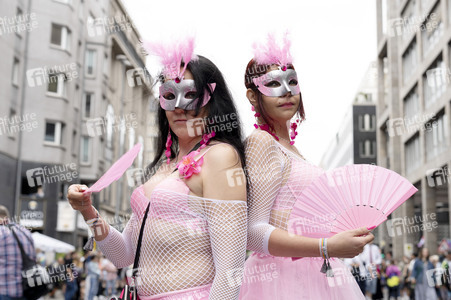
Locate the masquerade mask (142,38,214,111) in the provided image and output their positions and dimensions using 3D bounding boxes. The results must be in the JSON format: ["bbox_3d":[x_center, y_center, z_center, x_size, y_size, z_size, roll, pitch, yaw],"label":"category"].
[{"bbox_3d":[-0.124,-0.201,1.600,0.185,0.190,0.085,-3,-7,23],"label":"masquerade mask"}]

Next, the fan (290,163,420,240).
[{"bbox_3d":[0.349,0.165,1.750,0.419,0.227,0.035,-28,-2,2],"label":"fan"}]

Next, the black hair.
[{"bbox_3d":[-0.083,-0.085,1.670,0.240,0.360,0.230,-3,-9,23],"label":"black hair"}]

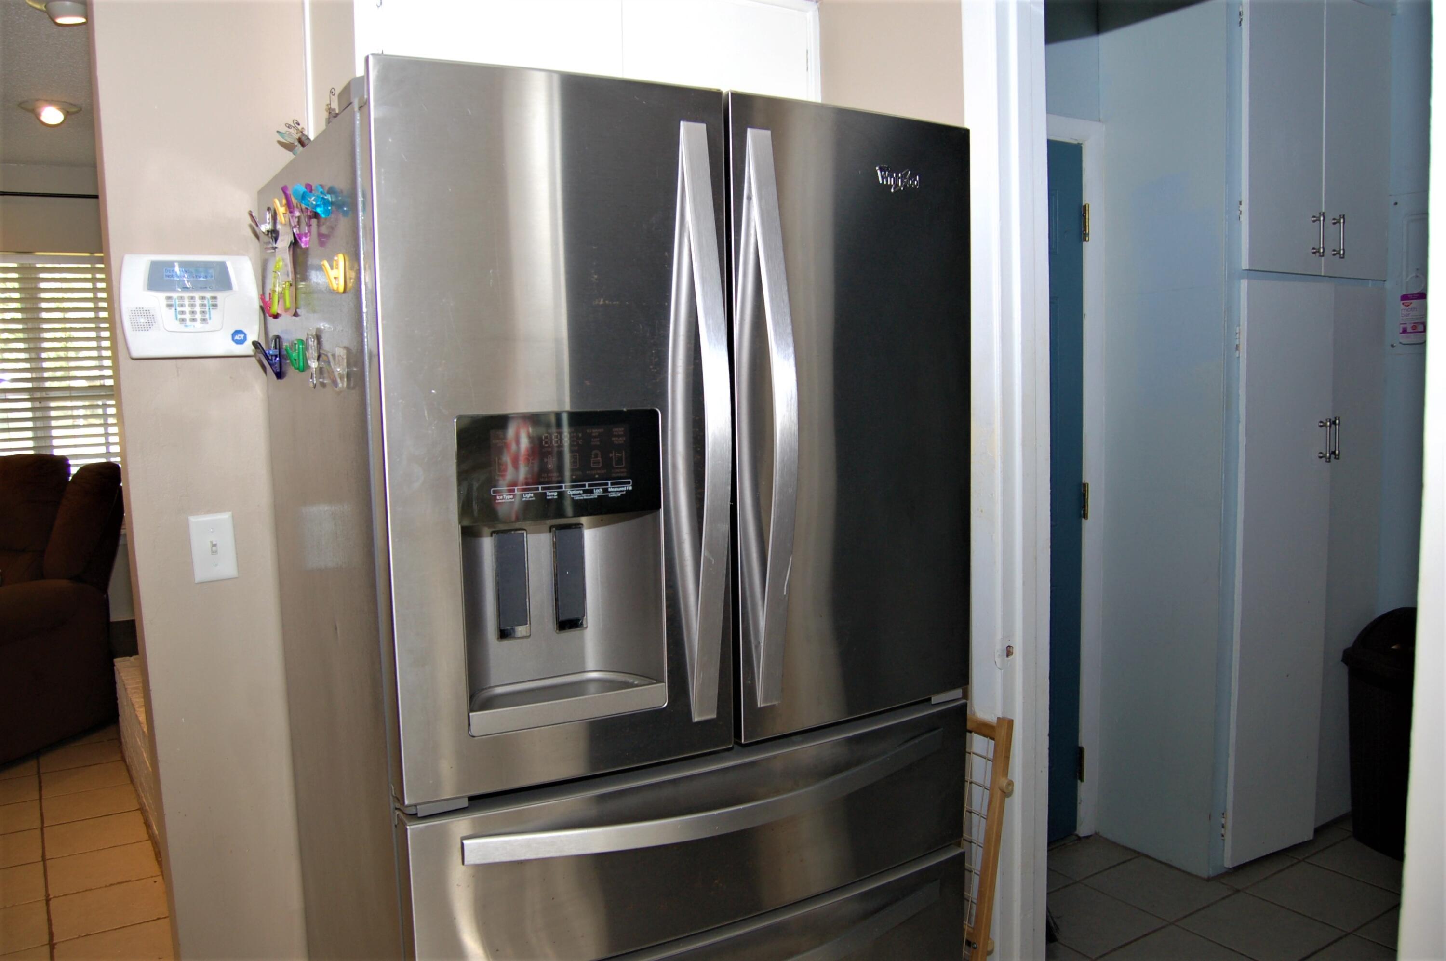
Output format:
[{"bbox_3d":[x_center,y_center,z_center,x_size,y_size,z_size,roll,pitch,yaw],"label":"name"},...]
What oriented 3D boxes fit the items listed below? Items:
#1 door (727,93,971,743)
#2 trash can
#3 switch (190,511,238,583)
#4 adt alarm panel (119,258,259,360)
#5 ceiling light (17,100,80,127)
[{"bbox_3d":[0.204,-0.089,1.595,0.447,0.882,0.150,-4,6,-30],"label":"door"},{"bbox_3d":[2.057,0.735,3.152,0.330,0.700,0.350,-4,6,-30],"label":"trash can"},{"bbox_3d":[-0.889,0.117,1.891,0.070,0.115,0.018,-4,6,-30],"label":"switch"},{"bbox_3d":[-0.905,-0.294,1.838,0.209,0.168,0.040,-4,6,-30],"label":"adt alarm panel"},{"bbox_3d":[-2.379,-1.293,3.832,0.195,0.065,0.195,-4,6,-31],"label":"ceiling light"}]

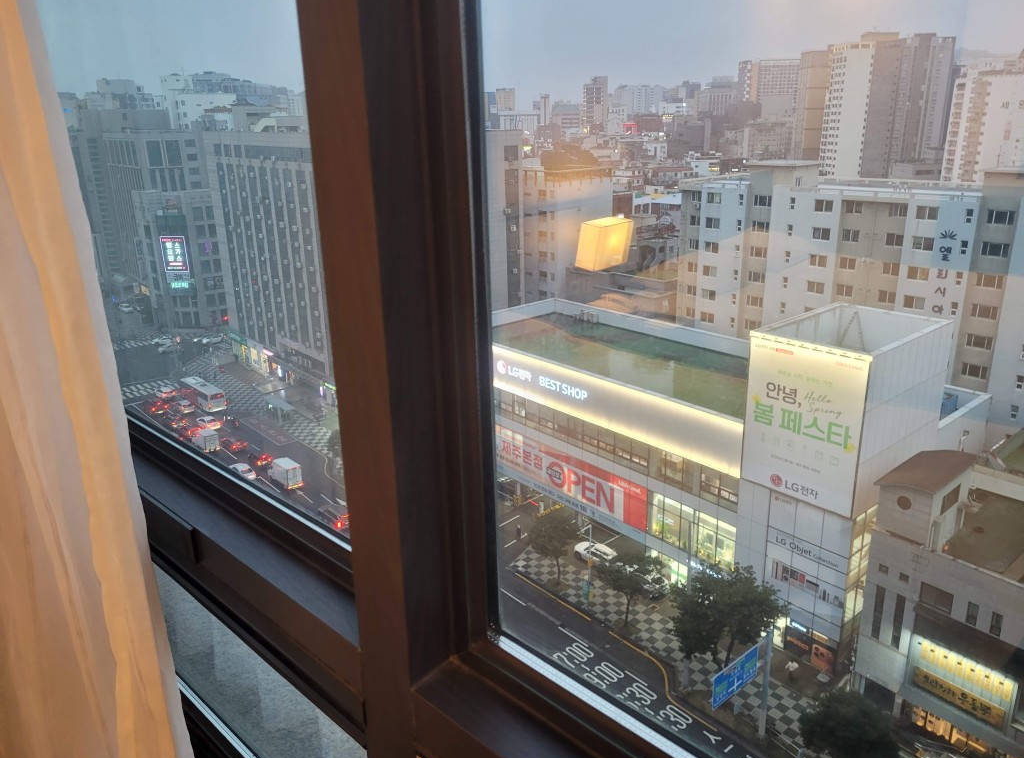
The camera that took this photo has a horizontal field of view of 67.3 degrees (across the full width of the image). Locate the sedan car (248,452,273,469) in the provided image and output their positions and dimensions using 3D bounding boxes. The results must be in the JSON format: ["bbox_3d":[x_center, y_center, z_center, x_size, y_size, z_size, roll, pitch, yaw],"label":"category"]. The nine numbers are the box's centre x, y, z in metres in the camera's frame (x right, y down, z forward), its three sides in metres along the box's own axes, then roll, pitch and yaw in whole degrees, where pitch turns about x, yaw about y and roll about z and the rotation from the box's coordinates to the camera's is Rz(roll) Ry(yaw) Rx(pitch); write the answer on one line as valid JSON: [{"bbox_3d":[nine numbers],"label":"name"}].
[{"bbox_3d":[-31.759,9.837,96.475,1.750,1.500,4.200,-18,24,-37],"label":"sedan car"}]

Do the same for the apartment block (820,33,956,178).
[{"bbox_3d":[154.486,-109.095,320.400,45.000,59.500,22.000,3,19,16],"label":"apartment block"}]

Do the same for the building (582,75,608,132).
[{"bbox_3d":[56.119,-178.062,512.788,14.500,41.000,13.000,3,19,15],"label":"building"}]

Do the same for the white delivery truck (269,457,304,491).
[{"bbox_3d":[-26.552,11.043,90.483,1.760,2.750,5.200,-18,24,-37],"label":"white delivery truck"}]

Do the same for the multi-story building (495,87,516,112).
[{"bbox_3d":[-6.056,-254.907,754.550,18.500,55.000,15.000,-2,19,0],"label":"multi-story building"}]

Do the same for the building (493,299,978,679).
[{"bbox_3d":[15.005,2.331,79.538,19.930,25.190,52.330,-16,23,-37],"label":"building"}]

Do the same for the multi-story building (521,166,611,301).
[{"bbox_3d":[8.869,-17.681,127.571,12.200,33.120,10.000,-16,23,-37],"label":"multi-story building"}]

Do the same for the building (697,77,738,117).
[{"bbox_3d":[185.323,-255.076,699.590,32.000,36.000,20.000,-9,20,-19],"label":"building"}]

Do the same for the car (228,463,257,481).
[{"bbox_3d":[-32.507,11.232,92.623,1.830,1.460,4.750,-18,24,-37],"label":"car"}]

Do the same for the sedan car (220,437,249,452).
[{"bbox_3d":[-36.587,8.296,101.480,1.800,1.500,4.500,-18,24,-37],"label":"sedan car"}]

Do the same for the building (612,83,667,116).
[{"bbox_3d":[131.199,-287.087,803.511,49.000,36.500,15.000,-1,18,3],"label":"building"}]

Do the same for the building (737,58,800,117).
[{"bbox_3d":[229.581,-256.463,683.259,46.000,48.000,24.000,-9,20,-19],"label":"building"}]

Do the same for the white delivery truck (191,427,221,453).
[{"bbox_3d":[-40.271,7.958,101.300,1.740,2.550,5.100,-18,24,-37],"label":"white delivery truck"}]

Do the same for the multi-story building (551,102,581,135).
[{"bbox_3d":[45.468,-209.441,643.736,23.000,42.000,18.000,-1,19,4],"label":"multi-story building"}]

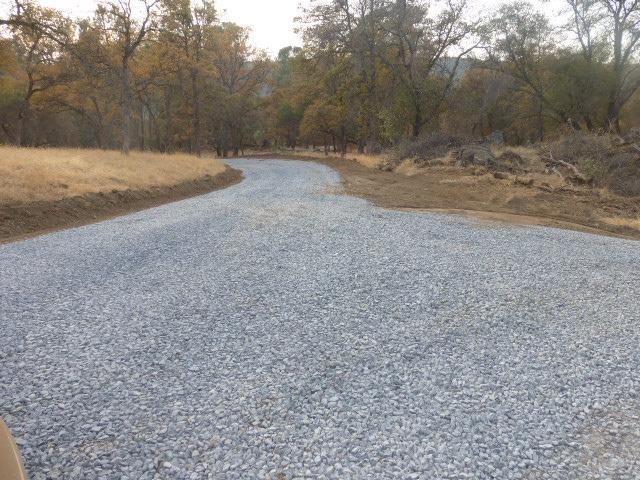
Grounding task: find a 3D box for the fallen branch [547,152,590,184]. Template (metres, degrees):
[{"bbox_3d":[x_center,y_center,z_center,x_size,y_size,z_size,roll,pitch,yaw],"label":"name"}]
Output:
[{"bbox_3d":[7.543,-2.220,13.474,1.350,0.880,0.800,9,16,35],"label":"fallen branch"}]

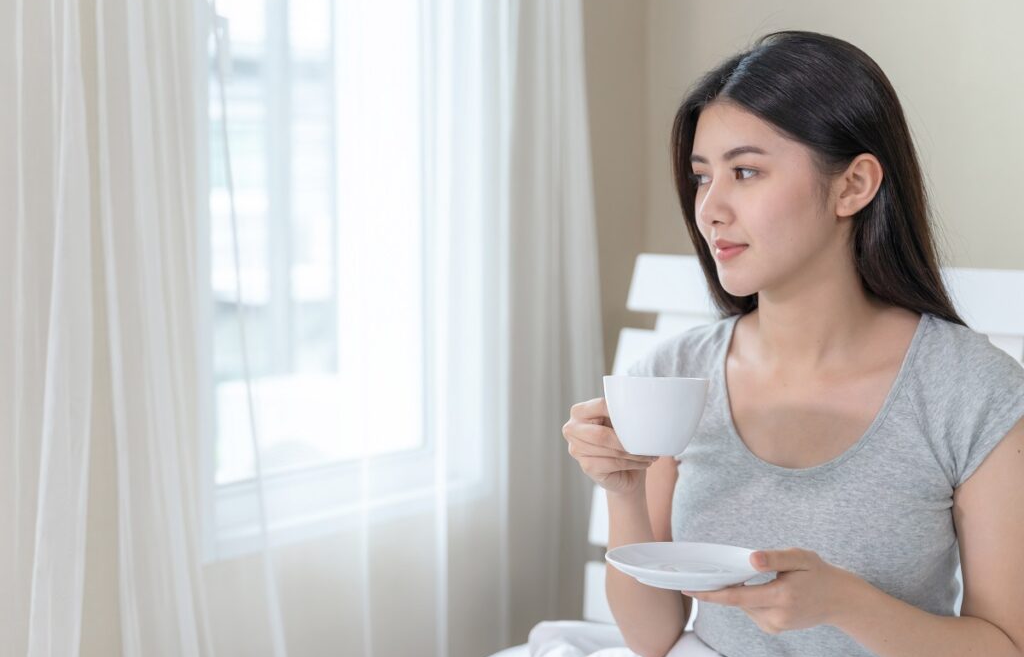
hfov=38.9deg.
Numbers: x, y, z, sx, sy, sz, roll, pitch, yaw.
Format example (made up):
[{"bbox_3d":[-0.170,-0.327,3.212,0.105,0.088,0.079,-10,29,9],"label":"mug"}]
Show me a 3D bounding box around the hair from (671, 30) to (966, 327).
[{"bbox_3d":[0.294,-0.129,1.355,0.255,0.300,0.200,-1,3,-30],"label":"hair"}]

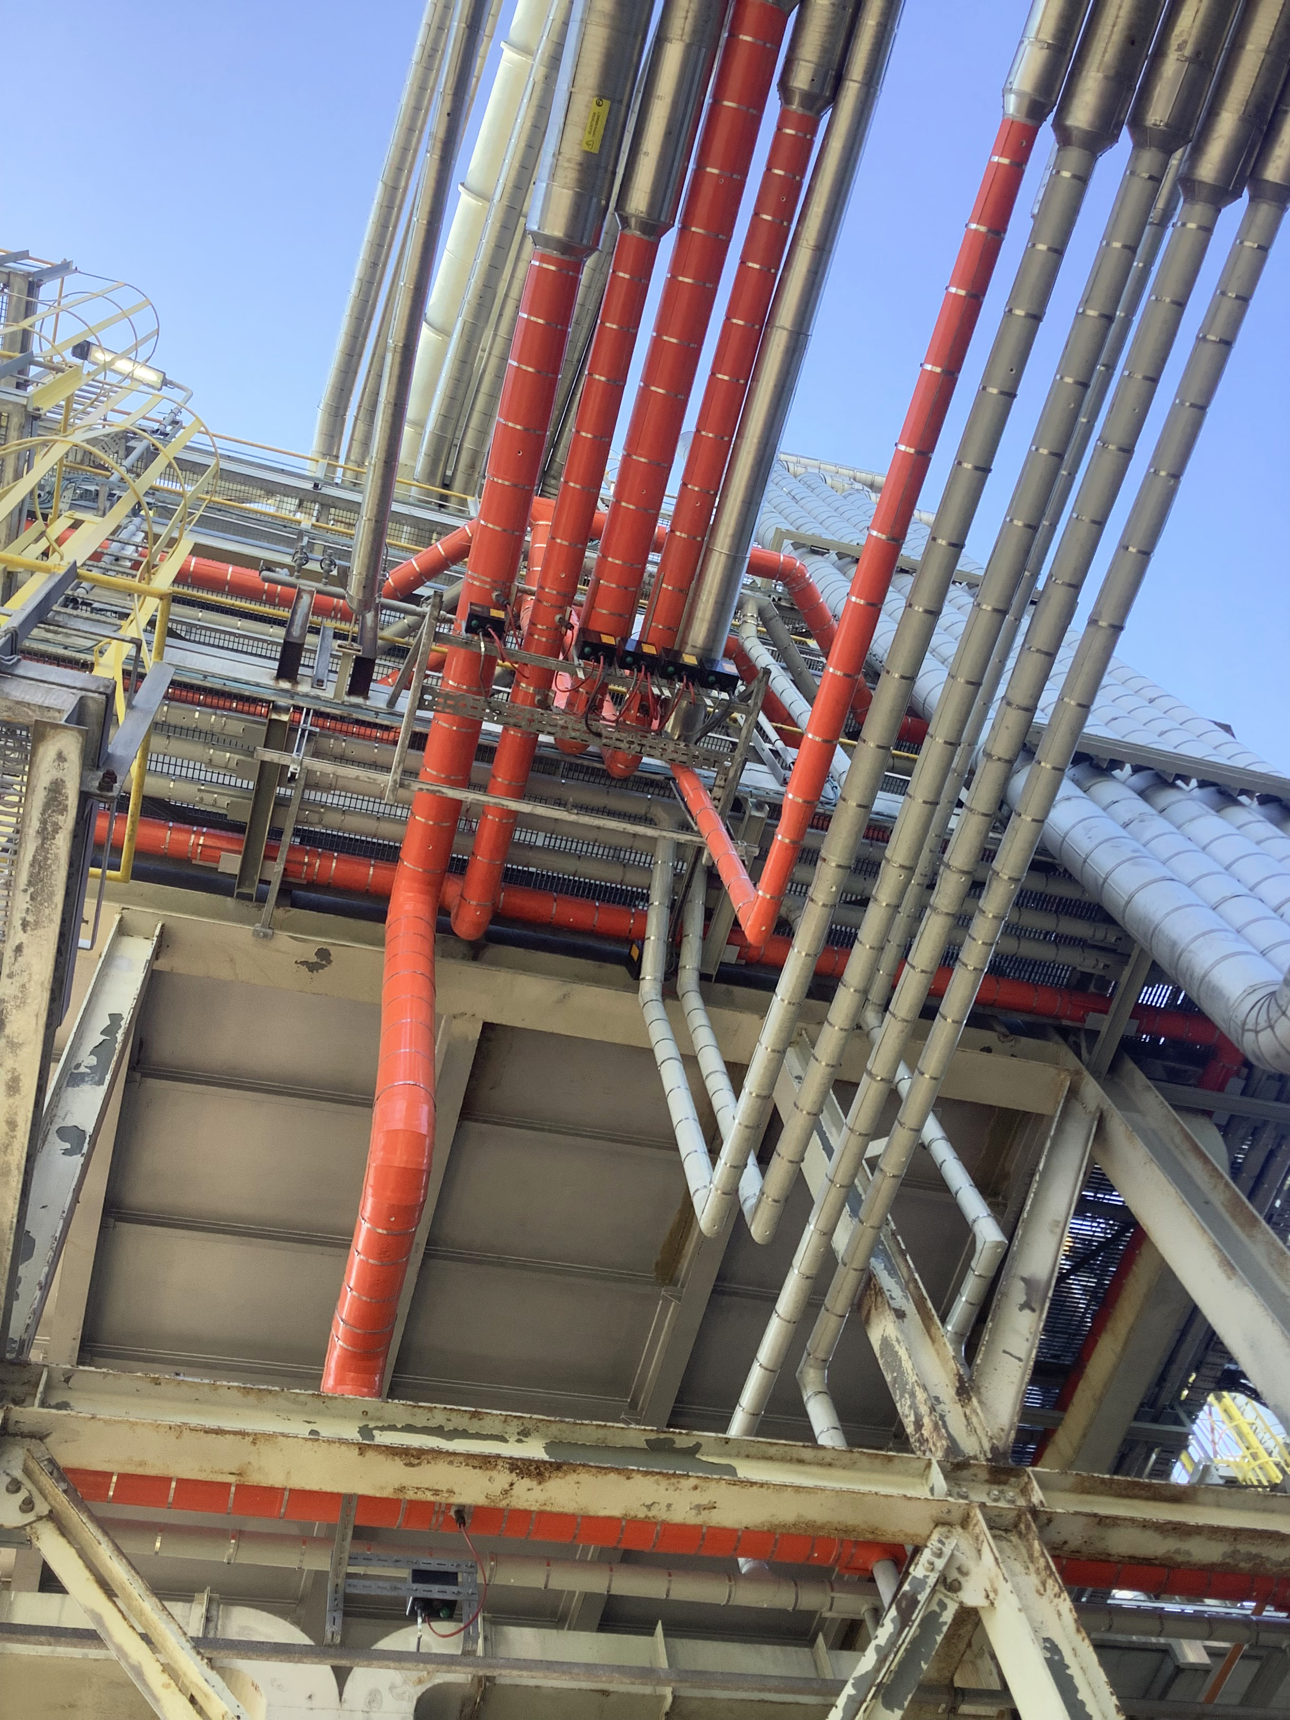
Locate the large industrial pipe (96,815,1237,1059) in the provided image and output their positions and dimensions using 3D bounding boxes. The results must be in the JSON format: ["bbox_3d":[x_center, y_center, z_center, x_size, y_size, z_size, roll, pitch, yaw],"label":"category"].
[{"bbox_3d":[0.373,0.462,8.416,6.520,0.200,0.210,11,-68,-13],"label":"large industrial pipe"}]

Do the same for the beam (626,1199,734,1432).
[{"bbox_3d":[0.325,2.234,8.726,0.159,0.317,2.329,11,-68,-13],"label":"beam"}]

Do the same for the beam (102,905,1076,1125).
[{"bbox_3d":[-0.198,0.736,7.963,5.117,0.310,0.300,11,-68,-13],"label":"beam"}]

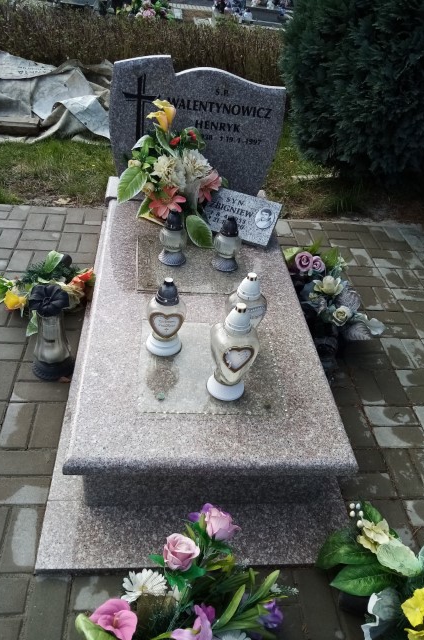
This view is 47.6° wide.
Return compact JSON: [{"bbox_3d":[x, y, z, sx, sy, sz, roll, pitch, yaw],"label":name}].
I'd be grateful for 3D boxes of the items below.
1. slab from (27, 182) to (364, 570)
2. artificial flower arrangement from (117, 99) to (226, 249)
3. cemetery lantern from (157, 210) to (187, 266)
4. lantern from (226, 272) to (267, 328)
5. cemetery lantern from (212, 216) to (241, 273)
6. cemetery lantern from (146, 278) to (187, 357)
[{"bbox_3d":[-0.074,-0.026,2.001,0.933,0.336,1.907,2,41,-7],"label":"slab"},{"bbox_3d":[-0.173,-0.672,2.134,0.470,0.520,0.360,2,41,-7],"label":"artificial flower arrangement"},{"bbox_3d":[-0.156,-0.348,1.985,0.117,0.221,0.117,2,41,-7],"label":"cemetery lantern"},{"bbox_3d":[0.109,-0.028,1.589,0.137,0.305,0.137,-11,44,-21],"label":"lantern"},{"bbox_3d":[0.067,-0.324,1.994,0.116,0.222,0.116,2,41,-7],"label":"cemetery lantern"},{"bbox_3d":[-0.149,-0.020,1.563,0.128,0.269,0.128,-1,41,-11],"label":"cemetery lantern"}]

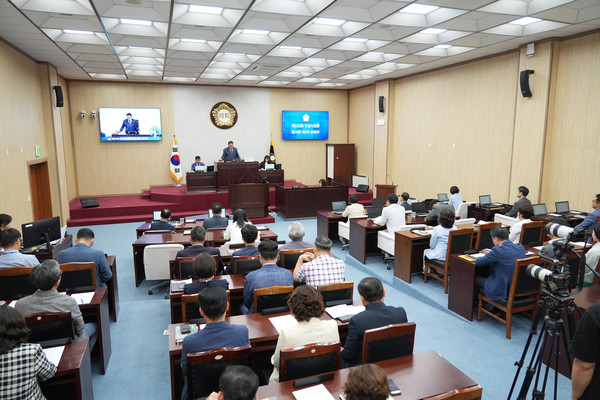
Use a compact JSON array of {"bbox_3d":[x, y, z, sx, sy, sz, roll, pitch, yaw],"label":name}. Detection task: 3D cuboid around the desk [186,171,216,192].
[{"bbox_3d":[-3.501,-0.662,14.247,1.020,0.720,0.650,-3,10,-19],"label":"desk"}]

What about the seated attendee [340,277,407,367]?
[{"bbox_3d":[0.549,1.183,3.178,0.540,1.280,0.720,-4,10,-24],"label":"seated attendee"}]

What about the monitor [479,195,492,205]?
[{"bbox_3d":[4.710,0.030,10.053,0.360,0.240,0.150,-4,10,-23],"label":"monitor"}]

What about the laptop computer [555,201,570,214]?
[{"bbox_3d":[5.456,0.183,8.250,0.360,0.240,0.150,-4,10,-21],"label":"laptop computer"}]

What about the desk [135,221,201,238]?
[{"bbox_3d":[-2.674,0.891,8.483,1.250,0.750,0.780,-2,9,-9],"label":"desk"}]

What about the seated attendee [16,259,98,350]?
[{"bbox_3d":[-2.129,1.149,3.548,0.560,1.260,0.800,-2,9,-11],"label":"seated attendee"}]

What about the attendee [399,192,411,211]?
[{"bbox_3d":[2.384,0.441,9.400,0.520,1.270,0.750,-5,10,-26],"label":"attendee"}]

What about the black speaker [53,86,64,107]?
[{"bbox_3d":[-6.935,-2.993,11.534,0.250,0.600,0.200,13,15,30],"label":"black speaker"}]

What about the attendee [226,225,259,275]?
[{"bbox_3d":[-0.659,0.918,5.280,0.520,1.270,0.720,-3,10,-19],"label":"attendee"}]

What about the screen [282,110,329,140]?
[{"bbox_3d":[0.277,-3.257,17.534,2.160,1.230,0.080,-3,10,-19],"label":"screen"}]

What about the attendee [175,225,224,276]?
[{"bbox_3d":[-1.260,0.906,5.056,0.520,1.224,0.750,-2,9,-13],"label":"attendee"}]

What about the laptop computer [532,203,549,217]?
[{"bbox_3d":[4.919,0.220,8.031,0.360,0.240,0.290,-4,10,-22],"label":"laptop computer"}]

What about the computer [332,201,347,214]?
[{"bbox_3d":[1.014,0.187,9.715,0.360,0.240,0.290,-3,9,-17],"label":"computer"}]

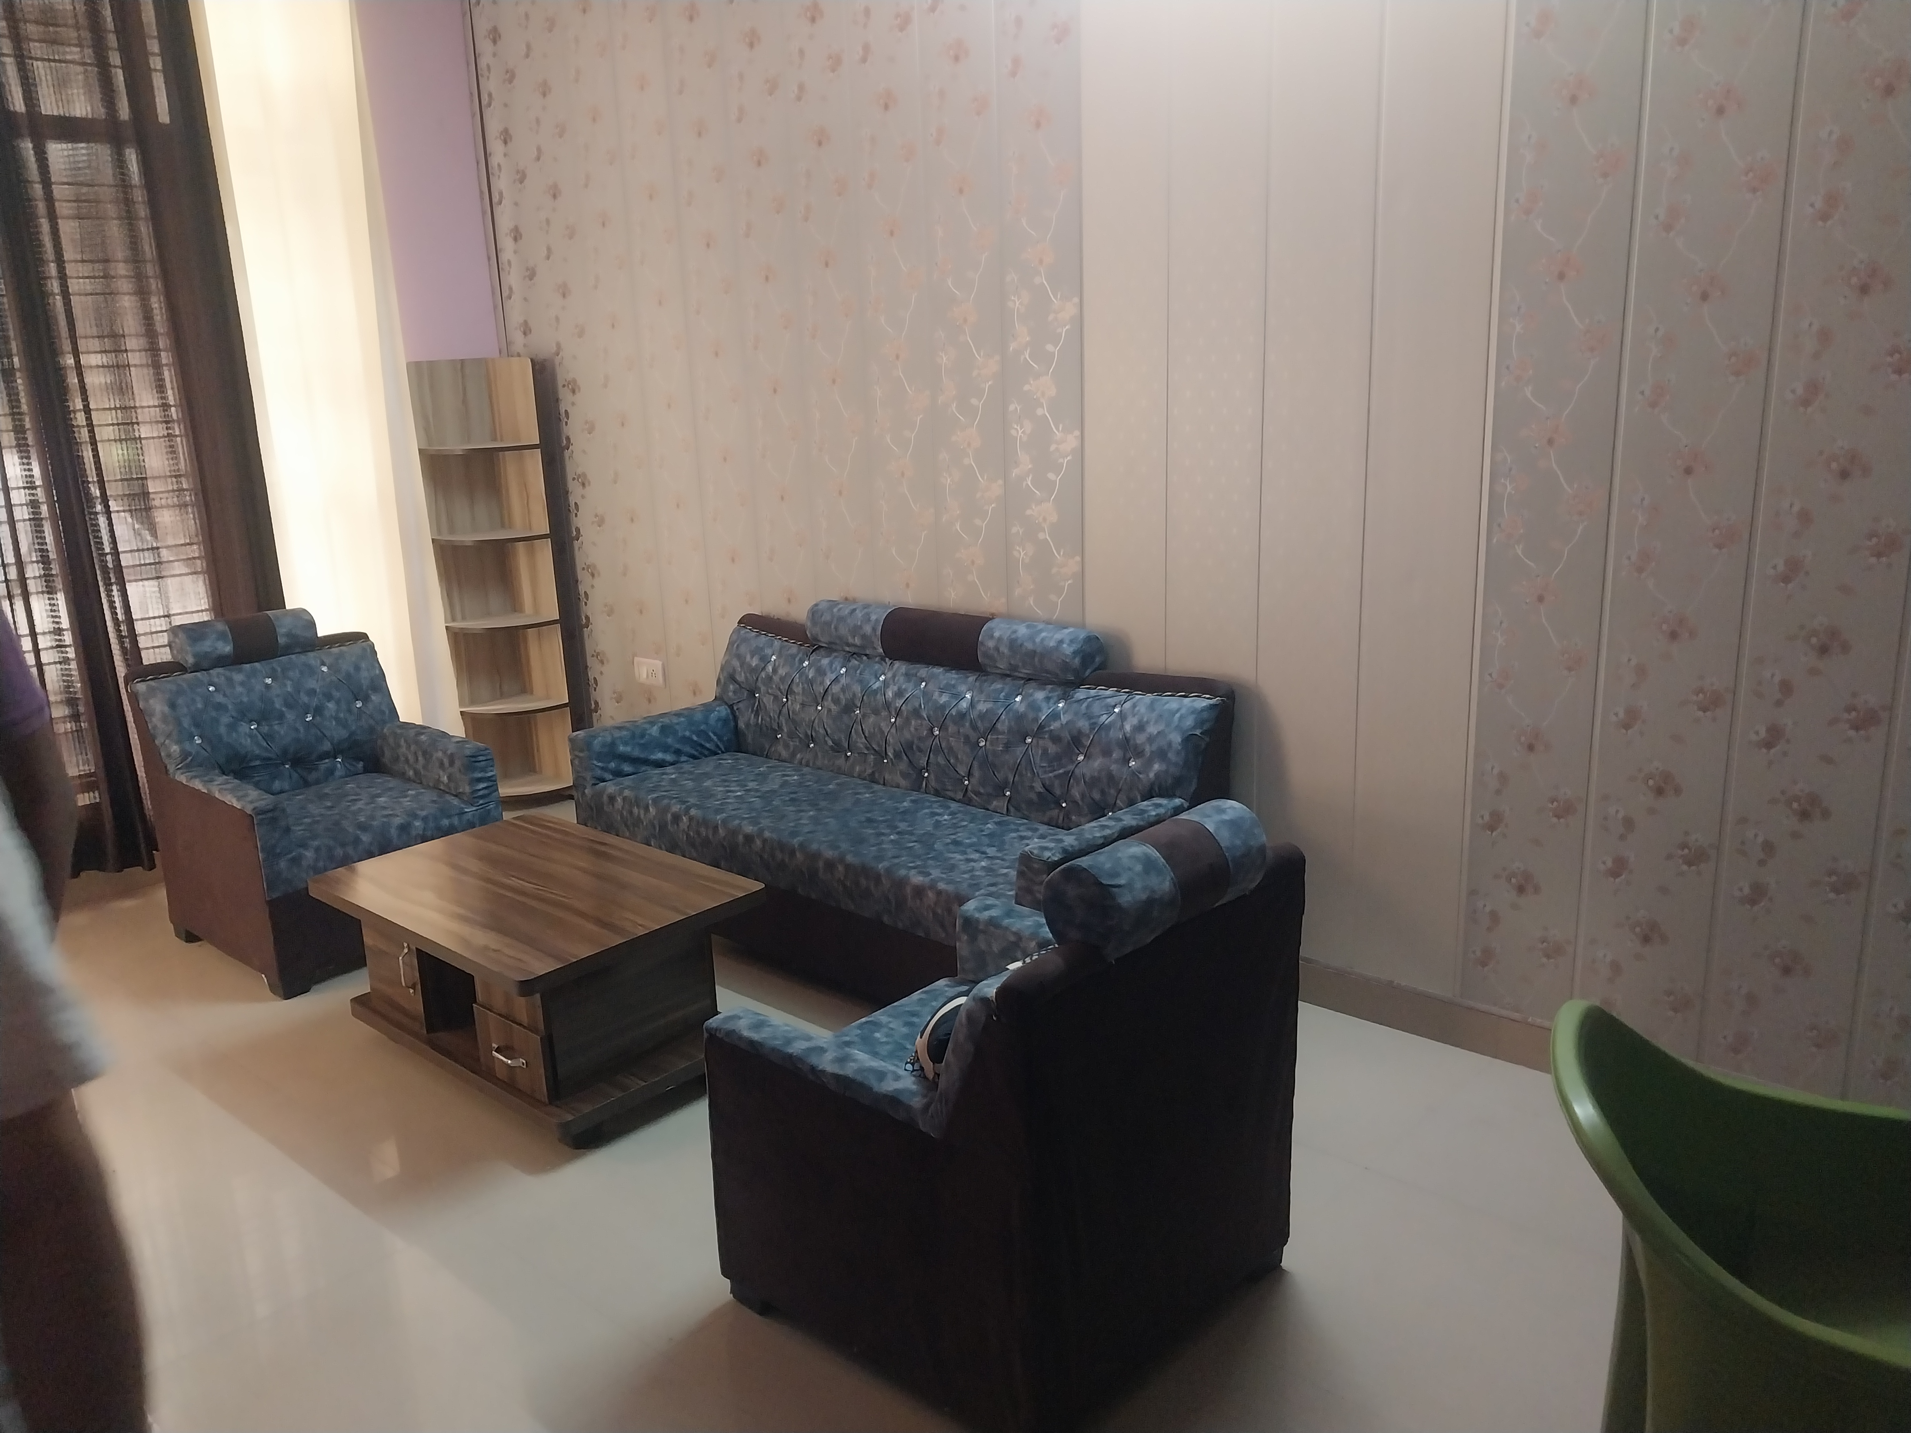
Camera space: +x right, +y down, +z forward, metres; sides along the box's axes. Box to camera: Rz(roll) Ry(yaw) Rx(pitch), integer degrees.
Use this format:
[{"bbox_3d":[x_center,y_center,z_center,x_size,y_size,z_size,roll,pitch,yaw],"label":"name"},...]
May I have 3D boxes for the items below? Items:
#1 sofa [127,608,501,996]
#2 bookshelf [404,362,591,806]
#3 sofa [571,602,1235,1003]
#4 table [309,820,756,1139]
[{"bbox_3d":[-1.776,0.182,4.032,0.720,0.875,0.680,11,19,40],"label":"sofa"},{"bbox_3d":[-1.605,-0.435,5.008,0.260,1.560,0.335,11,19,40],"label":"bookshelf"},{"bbox_3d":[-0.209,0.187,3.758,1.775,0.885,0.675,11,19,40],"label":"sofa"},{"bbox_3d":[-0.970,0.578,3.340,0.935,0.400,0.620,11,19,40],"label":"table"}]

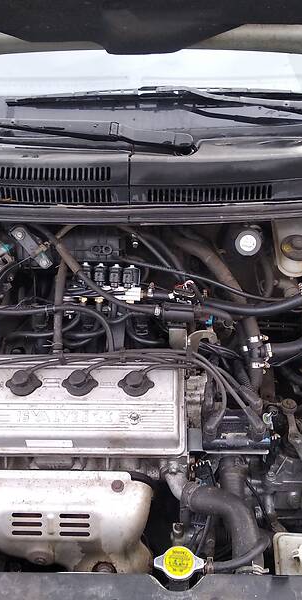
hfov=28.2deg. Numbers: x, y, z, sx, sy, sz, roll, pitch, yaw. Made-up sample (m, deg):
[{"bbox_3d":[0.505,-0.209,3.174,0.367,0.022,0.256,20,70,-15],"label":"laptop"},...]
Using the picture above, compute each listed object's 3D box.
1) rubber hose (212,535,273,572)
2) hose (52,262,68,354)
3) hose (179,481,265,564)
[{"bbox_3d":[0.123,0.346,0.820,0.080,0.030,0.045,0,44,0],"label":"rubber hose"},{"bbox_3d":[-0.151,0.010,1.006,0.016,0.020,0.166,-1,62,-1],"label":"hose"},{"bbox_3d":[0.104,0.325,0.875,0.118,0.060,0.108,0,44,0],"label":"hose"}]

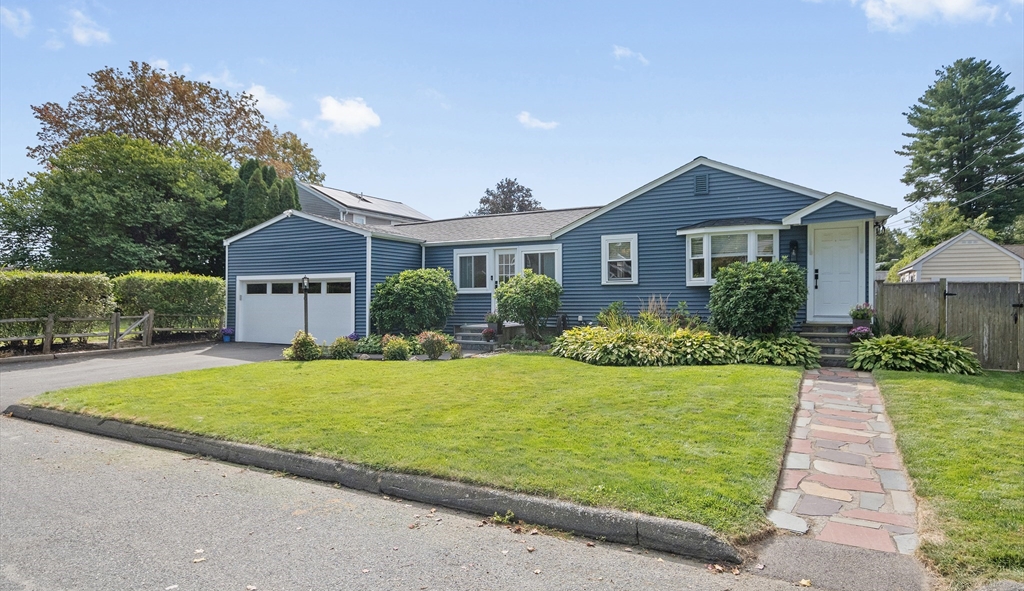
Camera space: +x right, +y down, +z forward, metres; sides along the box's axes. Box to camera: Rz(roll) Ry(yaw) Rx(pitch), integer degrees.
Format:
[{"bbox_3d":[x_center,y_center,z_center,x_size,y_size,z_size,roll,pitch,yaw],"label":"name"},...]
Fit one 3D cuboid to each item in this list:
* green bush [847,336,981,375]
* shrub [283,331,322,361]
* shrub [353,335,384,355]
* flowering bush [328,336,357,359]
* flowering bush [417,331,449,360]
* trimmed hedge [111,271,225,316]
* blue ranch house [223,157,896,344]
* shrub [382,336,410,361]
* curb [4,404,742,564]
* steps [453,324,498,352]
[{"bbox_3d":[8.137,1.183,12.214,2.250,0.680,1.100,0,-1,27],"label":"green bush"},{"bbox_3d":[-4.997,1.172,14.236,0.920,0.700,0.850,0,-1,27],"label":"shrub"},{"bbox_3d":[-3.747,1.268,15.585,0.750,0.500,0.700,0,-1,0],"label":"shrub"},{"bbox_3d":[-4.081,1.247,14.285,0.700,0.550,0.650,0,-1,0],"label":"flowering bush"},{"bbox_3d":[-1.896,1.182,14.236,0.750,0.690,0.680,0,-1,27],"label":"flowering bush"},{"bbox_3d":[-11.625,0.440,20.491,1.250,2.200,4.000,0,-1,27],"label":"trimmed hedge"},{"bbox_3d":[1.230,-0.963,20.211,19.000,5.050,11.000,0,-1,27],"label":"blue ranch house"},{"bbox_3d":[-2.745,1.251,14.185,0.650,0.550,0.620,0,-1,0],"label":"shrub"},{"bbox_3d":[-2.804,1.664,6.345,9.830,0.180,0.270,1,0,27],"label":"curb"},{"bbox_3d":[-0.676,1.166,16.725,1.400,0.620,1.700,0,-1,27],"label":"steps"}]

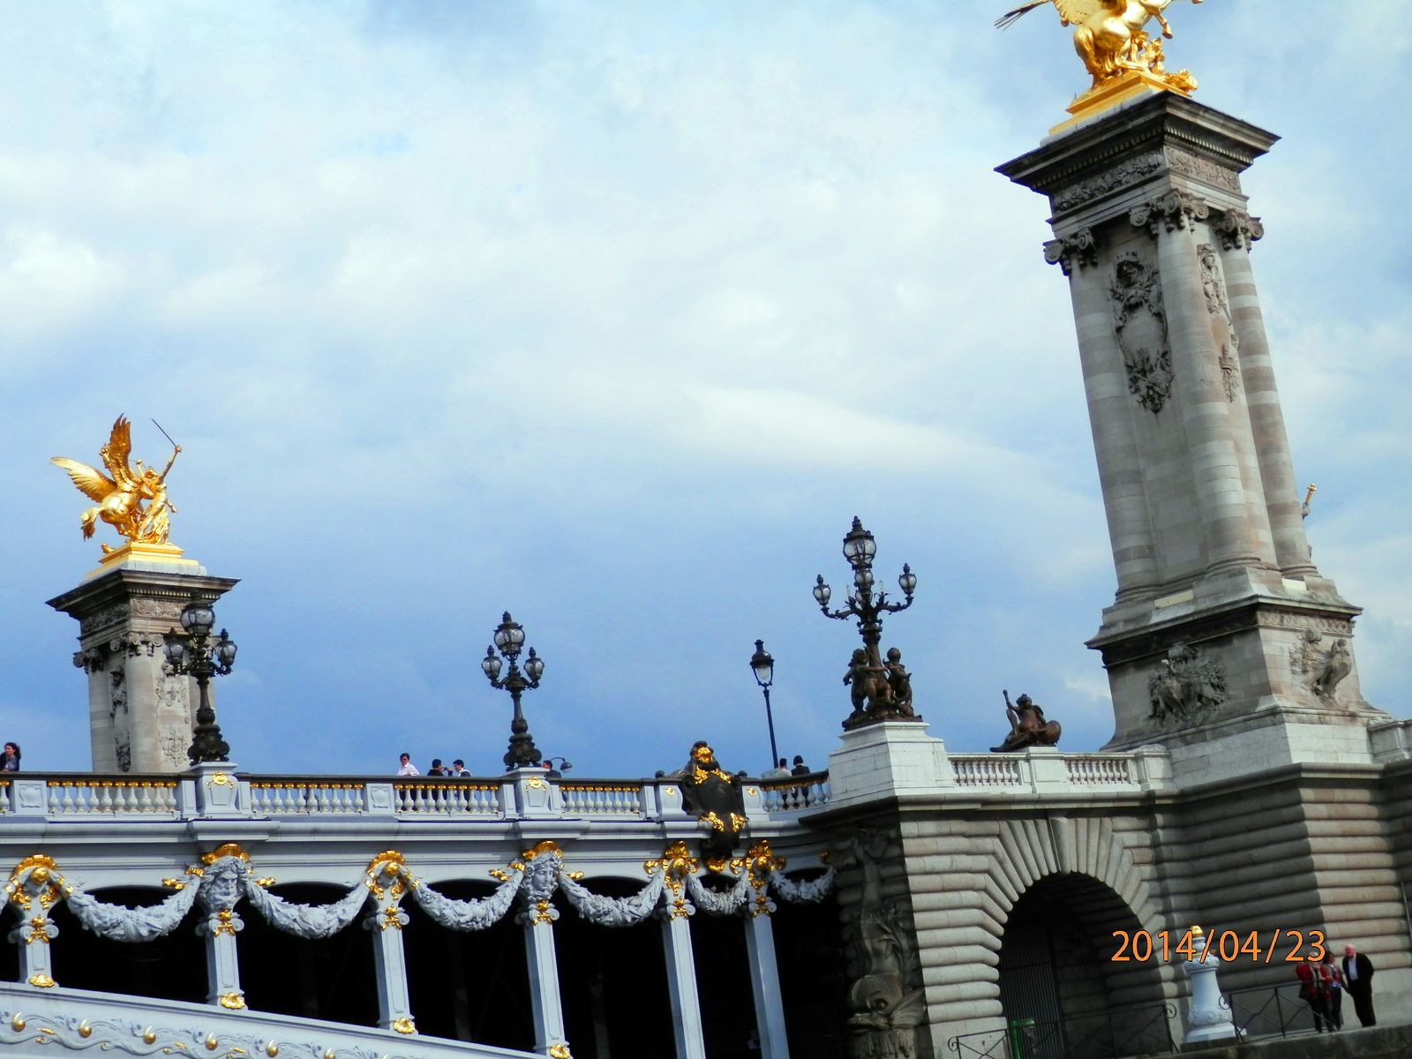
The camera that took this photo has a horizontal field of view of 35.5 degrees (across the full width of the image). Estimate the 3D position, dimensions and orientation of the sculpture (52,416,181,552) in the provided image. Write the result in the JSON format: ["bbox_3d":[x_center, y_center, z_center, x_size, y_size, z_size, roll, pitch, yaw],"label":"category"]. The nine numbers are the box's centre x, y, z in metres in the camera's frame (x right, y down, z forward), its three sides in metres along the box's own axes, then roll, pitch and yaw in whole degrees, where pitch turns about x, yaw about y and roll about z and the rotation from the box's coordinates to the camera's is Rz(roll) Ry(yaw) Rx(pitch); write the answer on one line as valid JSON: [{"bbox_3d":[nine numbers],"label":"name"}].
[{"bbox_3d":[-24.294,-1.530,91.908,4.200,6.100,3.400,7,-20,-45],"label":"sculpture"}]

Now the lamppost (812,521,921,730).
[{"bbox_3d":[3.544,2.058,49.624,1.800,4.850,1.800,7,-20,-45],"label":"lamppost"}]

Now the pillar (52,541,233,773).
[{"bbox_3d":[-22.159,10.267,89.084,5.500,17.600,5.500,7,-20,-45],"label":"pillar"}]

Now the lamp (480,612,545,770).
[{"bbox_3d":[-3.822,3.240,44.422,1.450,3.150,0.800,7,-20,-45],"label":"lamp"}]

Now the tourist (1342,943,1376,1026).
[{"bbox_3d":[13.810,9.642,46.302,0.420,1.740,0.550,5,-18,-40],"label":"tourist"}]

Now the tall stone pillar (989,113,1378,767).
[{"bbox_3d":[12.491,-1.789,56.405,5.450,16.900,5.450,7,-20,-45],"label":"tall stone pillar"}]

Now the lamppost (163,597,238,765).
[{"bbox_3d":[-8.935,2.661,39.258,1.420,3.080,0.800,7,-20,-45],"label":"lamppost"}]

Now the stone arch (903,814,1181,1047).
[{"bbox_3d":[7.219,9.472,50.532,9.900,5.600,2.000,7,-20,-45],"label":"stone arch"}]

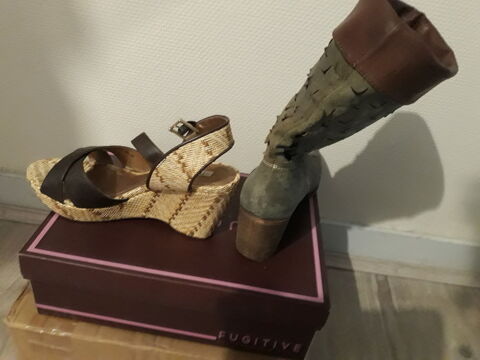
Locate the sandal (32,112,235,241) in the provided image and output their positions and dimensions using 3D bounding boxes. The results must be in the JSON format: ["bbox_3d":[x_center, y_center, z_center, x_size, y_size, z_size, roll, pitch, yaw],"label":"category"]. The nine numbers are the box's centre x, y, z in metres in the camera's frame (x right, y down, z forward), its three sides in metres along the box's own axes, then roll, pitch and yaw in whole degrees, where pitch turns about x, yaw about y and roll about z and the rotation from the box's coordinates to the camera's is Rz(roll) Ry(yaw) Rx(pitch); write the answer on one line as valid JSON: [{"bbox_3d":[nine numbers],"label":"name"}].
[{"bbox_3d":[-0.123,-0.021,0.418,0.251,0.131,0.090,11,34,2],"label":"sandal"}]

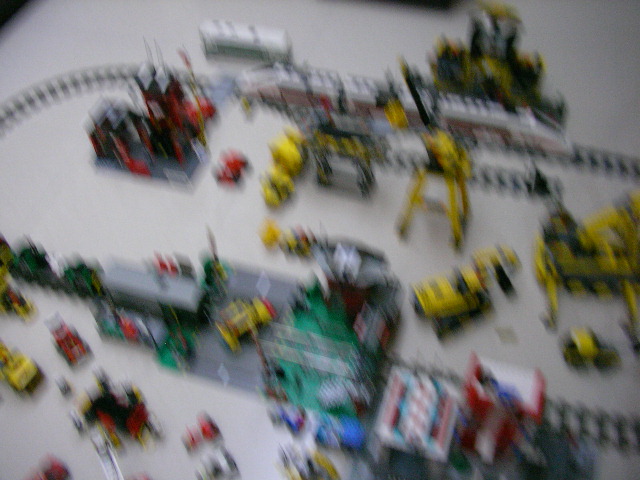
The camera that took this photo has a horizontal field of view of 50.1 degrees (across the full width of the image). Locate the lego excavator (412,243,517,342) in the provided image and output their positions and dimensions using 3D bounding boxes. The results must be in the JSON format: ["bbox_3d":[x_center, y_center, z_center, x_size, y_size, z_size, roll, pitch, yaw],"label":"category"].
[{"bbox_3d":[0.276,0.091,1.283,0.192,0.079,0.074,-21,56,-9],"label":"lego excavator"}]

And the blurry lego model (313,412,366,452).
[{"bbox_3d":[0.039,0.332,1.185,0.078,0.041,0.042,9,53,10],"label":"blurry lego model"}]

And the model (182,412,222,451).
[{"bbox_3d":[-0.204,0.337,1.202,0.063,0.030,0.040,-31,56,-20],"label":"model"}]

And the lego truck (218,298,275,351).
[{"bbox_3d":[-0.143,0.160,1.323,0.098,0.048,0.052,-33,57,-21],"label":"lego truck"}]

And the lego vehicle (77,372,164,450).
[{"bbox_3d":[-0.360,0.303,1.208,0.123,0.064,0.099,4,56,8],"label":"lego vehicle"}]

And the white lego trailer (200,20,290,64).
[{"bbox_3d":[-0.197,-0.538,1.867,0.228,0.074,0.055,9,53,10],"label":"white lego trailer"}]

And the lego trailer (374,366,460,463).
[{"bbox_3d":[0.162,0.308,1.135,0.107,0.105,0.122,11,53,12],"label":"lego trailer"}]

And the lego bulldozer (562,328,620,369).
[{"bbox_3d":[0.480,0.195,1.212,0.084,0.044,0.049,0,55,6],"label":"lego bulldozer"}]

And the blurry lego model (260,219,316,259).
[{"bbox_3d":[-0.070,-0.004,1.405,0.103,0.041,0.049,17,59,17],"label":"blurry lego model"}]

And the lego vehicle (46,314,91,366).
[{"bbox_3d":[-0.485,0.193,1.331,0.046,0.032,0.096,-31,56,-20],"label":"lego vehicle"}]

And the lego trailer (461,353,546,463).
[{"bbox_3d":[0.301,0.287,1.133,0.103,0.099,0.108,12,58,14],"label":"lego trailer"}]

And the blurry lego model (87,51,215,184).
[{"bbox_3d":[-0.379,-0.262,1.505,0.252,0.222,0.138,13,58,14],"label":"blurry lego model"}]

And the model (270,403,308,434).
[{"bbox_3d":[-0.055,0.317,1.209,0.060,0.030,0.039,9,53,10],"label":"model"}]

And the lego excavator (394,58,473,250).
[{"bbox_3d":[0.212,-0.149,1.314,0.138,0.310,0.163,-21,56,-9],"label":"lego excavator"}]

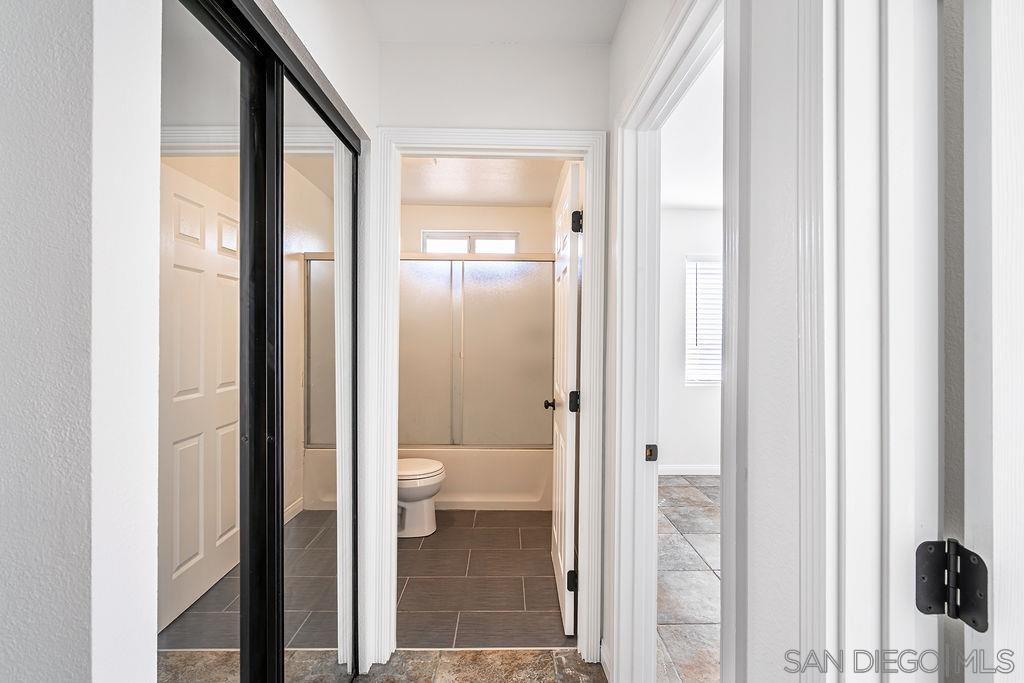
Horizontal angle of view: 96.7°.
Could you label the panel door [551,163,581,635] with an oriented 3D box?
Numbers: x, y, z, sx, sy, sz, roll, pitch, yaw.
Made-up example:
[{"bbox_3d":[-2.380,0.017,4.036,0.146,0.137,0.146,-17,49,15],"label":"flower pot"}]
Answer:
[{"bbox_3d":[0.263,0.249,2.323,0.036,2.016,0.755,0,0,0],"label":"panel door"}]

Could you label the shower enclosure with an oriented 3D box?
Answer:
[{"bbox_3d":[-0.427,0.304,3.716,1.529,1.905,0.680,0,0,-1],"label":"shower enclosure"}]

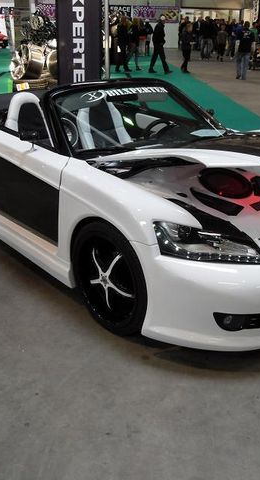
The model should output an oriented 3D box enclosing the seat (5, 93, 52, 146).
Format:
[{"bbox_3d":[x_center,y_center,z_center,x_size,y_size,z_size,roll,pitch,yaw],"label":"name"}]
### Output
[{"bbox_3d":[-0.618,-0.609,3.849,0.520,0.880,0.750,-19,31,-39],"label":"seat"}]

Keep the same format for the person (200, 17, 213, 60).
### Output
[{"bbox_3d":[3.685,-9.557,24.719,0.520,1.860,0.500,7,23,11],"label":"person"}]

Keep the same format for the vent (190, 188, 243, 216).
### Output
[{"bbox_3d":[0.504,-0.210,3.066,0.342,0.040,0.153,22,35,8],"label":"vent"}]

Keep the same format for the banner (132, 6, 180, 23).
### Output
[{"bbox_3d":[1.670,-14.360,32.998,3.020,1.000,0.040,0,23,-3],"label":"banner"}]

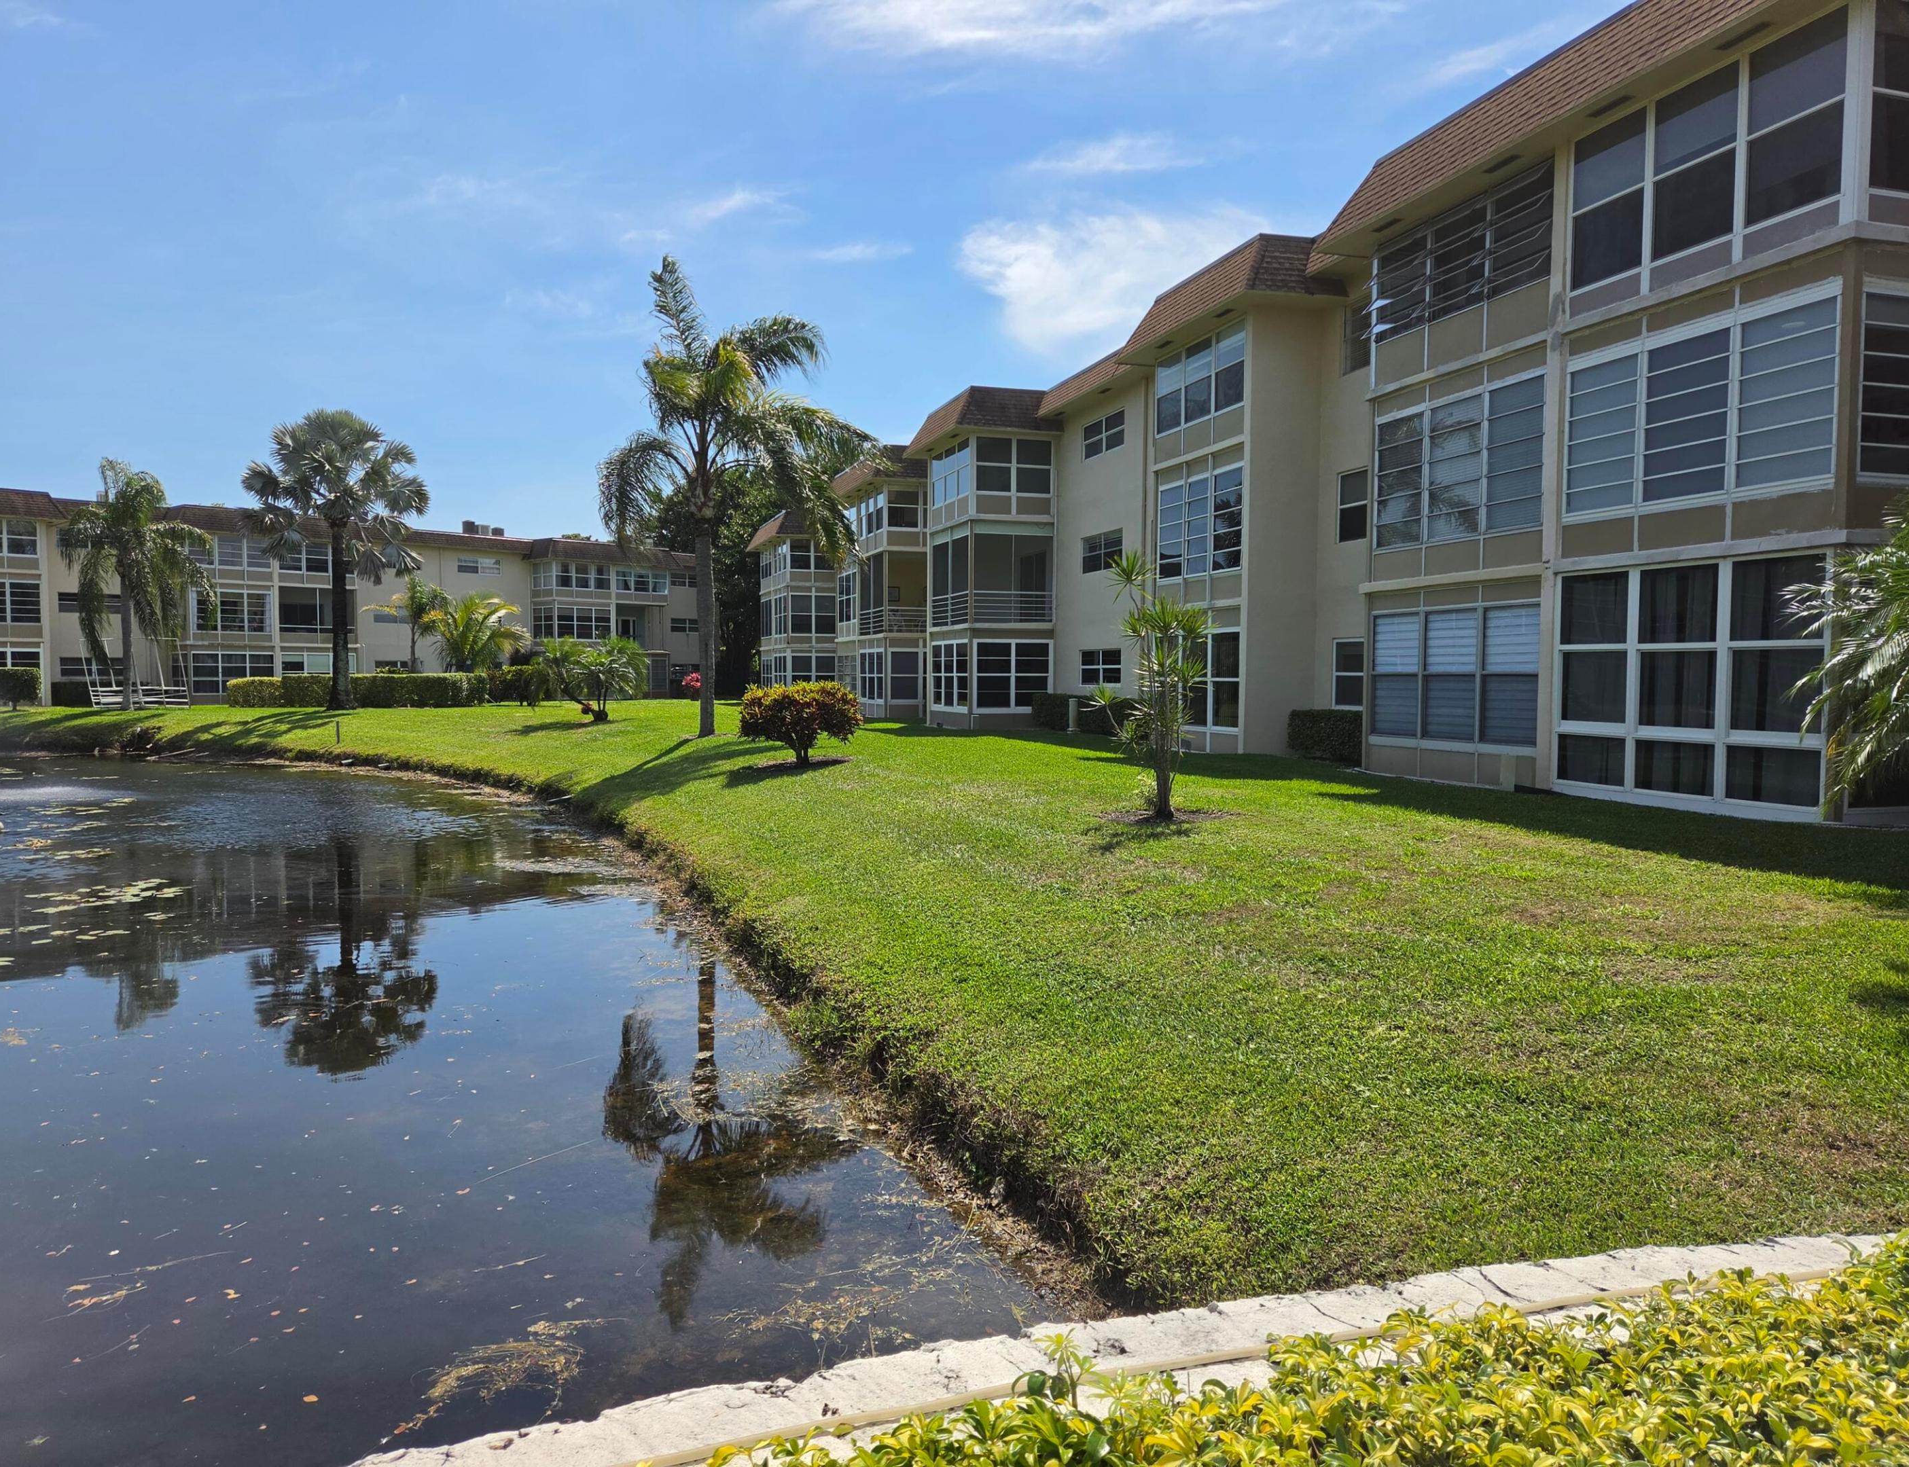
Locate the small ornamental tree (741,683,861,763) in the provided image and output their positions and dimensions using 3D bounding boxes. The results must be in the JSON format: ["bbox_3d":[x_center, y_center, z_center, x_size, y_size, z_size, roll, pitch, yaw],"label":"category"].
[{"bbox_3d":[-2.359,-0.157,19.871,1.877,1.251,1.750,0,3,-7],"label":"small ornamental tree"}]

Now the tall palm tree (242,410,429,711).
[{"bbox_3d":[-21.540,-5.979,45.057,5.886,10.371,5.886,-1,3,-25],"label":"tall palm tree"}]

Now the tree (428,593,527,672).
[{"bbox_3d":[-19.418,-3.450,52.694,3.893,4.546,3.893,-1,3,-20],"label":"tree"}]

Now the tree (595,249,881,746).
[{"bbox_3d":[-4.644,-5.000,27.762,5.799,10.175,5.400,0,3,-9],"label":"tree"}]

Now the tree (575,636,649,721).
[{"bbox_3d":[-9.453,-1.513,35.945,2.020,2.335,2.020,0,3,-15],"label":"tree"}]

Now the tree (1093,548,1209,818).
[{"bbox_3d":[1.972,-0.496,12.938,1.202,2.661,1.150,1,3,9],"label":"tree"}]

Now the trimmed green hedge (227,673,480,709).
[{"bbox_3d":[-21.743,-1.592,47.790,8.638,1.250,1.200,-1,3,-18],"label":"trimmed green hedge"}]

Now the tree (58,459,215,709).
[{"bbox_3d":[-27.967,-5.054,44.300,4.549,8.548,4.549,-1,3,-32],"label":"tree"}]

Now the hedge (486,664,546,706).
[{"bbox_3d":[-17.551,-1.966,52.261,2.569,1.658,1.400,-1,3,-18],"label":"hedge"}]

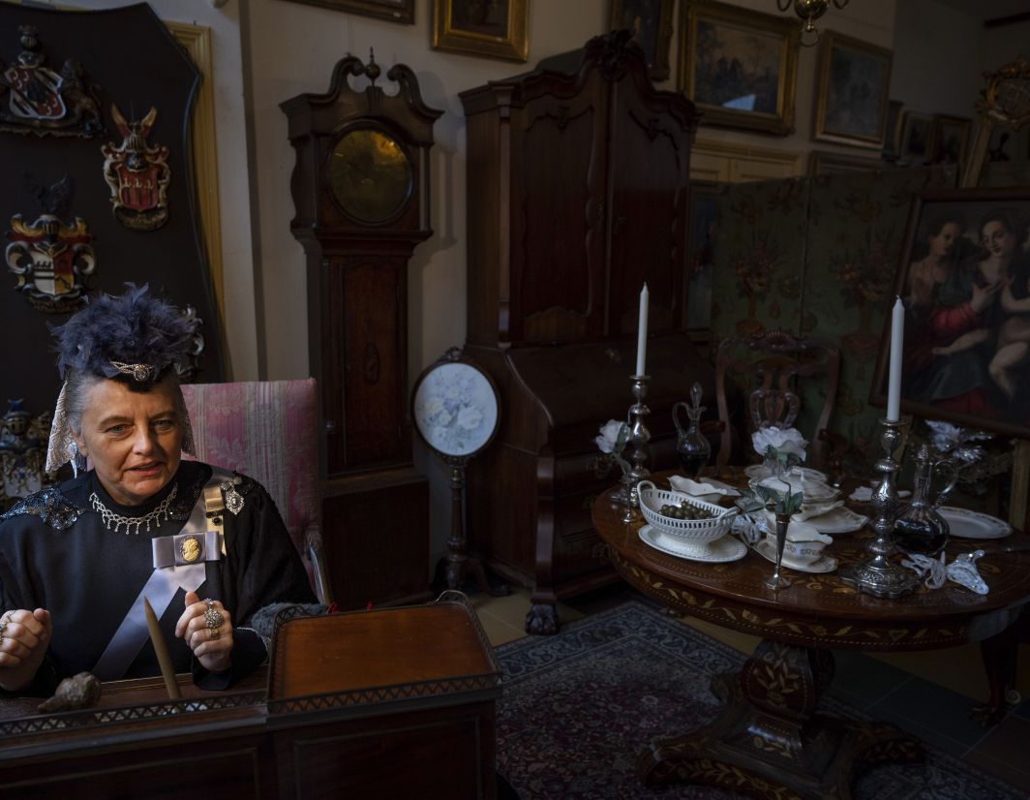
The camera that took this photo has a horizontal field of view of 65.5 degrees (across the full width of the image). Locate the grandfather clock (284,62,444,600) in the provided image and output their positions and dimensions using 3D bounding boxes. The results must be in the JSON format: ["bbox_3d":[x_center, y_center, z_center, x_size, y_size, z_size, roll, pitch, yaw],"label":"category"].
[{"bbox_3d":[-0.593,-0.223,3.200,0.530,2.160,0.280,-7,13,-31],"label":"grandfather clock"}]

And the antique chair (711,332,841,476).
[{"bbox_3d":[1.123,0.301,3.337,0.620,1.100,0.620,1,11,4],"label":"antique chair"}]

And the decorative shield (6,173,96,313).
[{"bbox_3d":[-1.574,-0.533,2.712,0.255,0.455,0.070,-7,13,-31],"label":"decorative shield"}]

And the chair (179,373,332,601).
[{"bbox_3d":[-0.629,0.604,1.582,0.600,1.180,0.660,-2,12,-14],"label":"chair"}]

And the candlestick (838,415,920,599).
[{"bbox_3d":[0.819,0.220,1.750,0.185,0.370,0.185,0,11,0],"label":"candlestick"}]

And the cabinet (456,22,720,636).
[{"bbox_3d":[0.367,-0.317,3.395,1.080,2.280,0.620,-7,13,-31],"label":"cabinet"}]

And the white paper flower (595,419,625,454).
[{"bbox_3d":[0.252,0.096,2.113,0.082,0.090,0.085,0,11,0],"label":"white paper flower"}]

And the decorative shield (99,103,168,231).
[{"bbox_3d":[-1.331,-0.814,2.809,0.218,0.419,0.070,-7,13,-31],"label":"decorative shield"}]

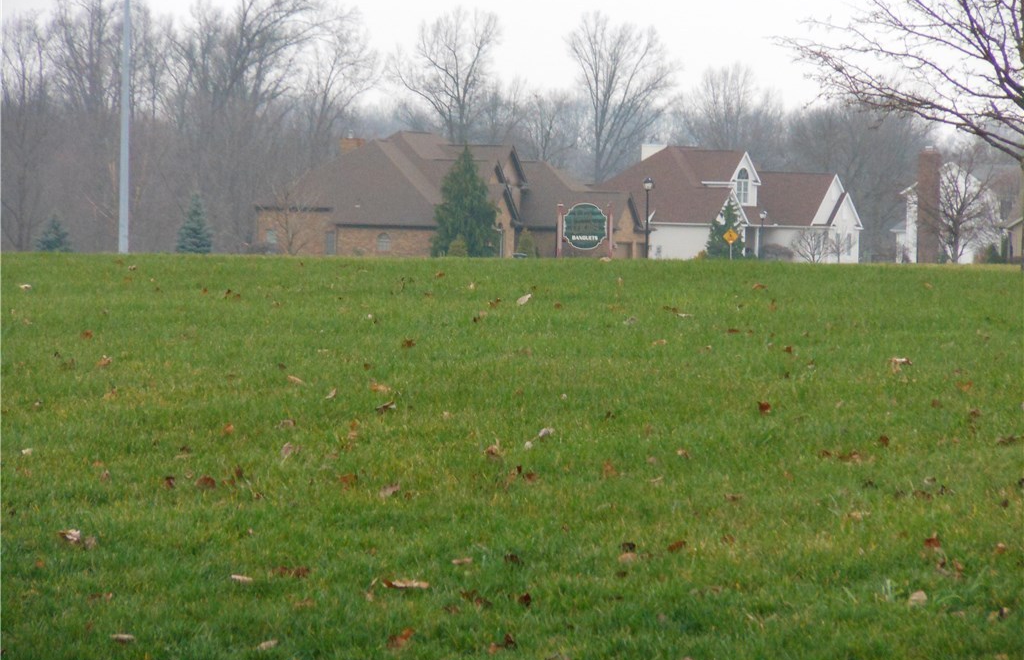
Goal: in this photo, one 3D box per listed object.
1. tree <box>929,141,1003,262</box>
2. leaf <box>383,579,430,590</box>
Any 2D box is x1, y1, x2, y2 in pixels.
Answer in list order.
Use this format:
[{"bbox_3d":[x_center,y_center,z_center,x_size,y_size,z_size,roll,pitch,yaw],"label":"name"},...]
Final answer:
[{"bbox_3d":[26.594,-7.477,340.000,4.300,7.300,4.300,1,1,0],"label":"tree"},{"bbox_3d":[-0.377,0.909,20.700,0.168,0.034,0.100,1,1,0],"label":"leaf"}]

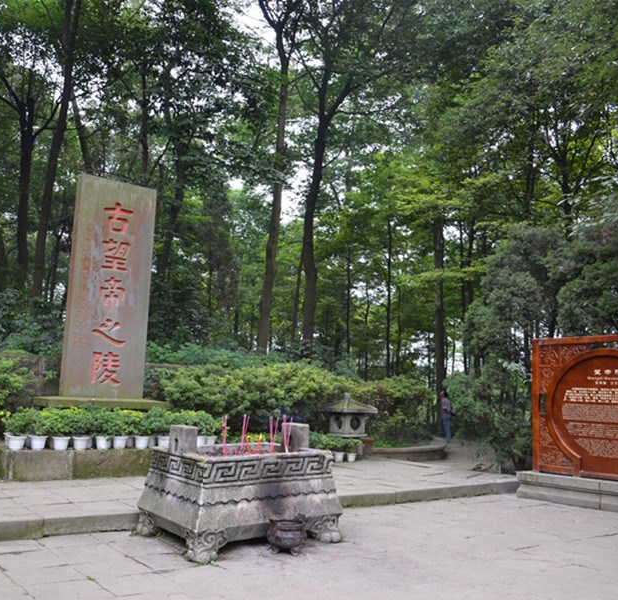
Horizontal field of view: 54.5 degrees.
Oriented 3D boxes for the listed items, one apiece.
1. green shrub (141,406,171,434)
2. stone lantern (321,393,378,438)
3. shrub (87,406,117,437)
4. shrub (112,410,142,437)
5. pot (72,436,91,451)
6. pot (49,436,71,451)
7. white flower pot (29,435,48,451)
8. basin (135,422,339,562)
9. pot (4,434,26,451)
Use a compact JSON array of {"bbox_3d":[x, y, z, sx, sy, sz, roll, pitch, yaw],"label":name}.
[{"bbox_3d":[-2.405,1.916,9.464,0.459,0.473,0.420,10,-12,-37],"label":"green shrub"},{"bbox_3d":[0.958,2.694,13.983,1.200,1.019,1.150,2,-10,4],"label":"stone lantern"},{"bbox_3d":[-3.069,1.849,9.025,0.408,0.457,0.378,5,-10,-18],"label":"shrub"},{"bbox_3d":[-2.762,1.890,9.181,0.445,0.428,0.420,10,-12,-37],"label":"shrub"},{"bbox_3d":[-3.263,2.055,8.656,0.255,0.193,0.255,10,-12,-37],"label":"pot"},{"bbox_3d":[-3.529,2.040,8.600,0.235,0.200,0.235,2,-10,0],"label":"pot"},{"bbox_3d":[-3.729,1.968,8.299,0.260,0.195,0.260,10,-12,-37],"label":"white flower pot"},{"bbox_3d":[-0.696,1.882,6.247,1.600,1.120,1.280,10,-12,-37],"label":"basin"},{"bbox_3d":[-3.939,1.928,8.137,0.262,0.200,0.262,10,-12,-37],"label":"pot"}]

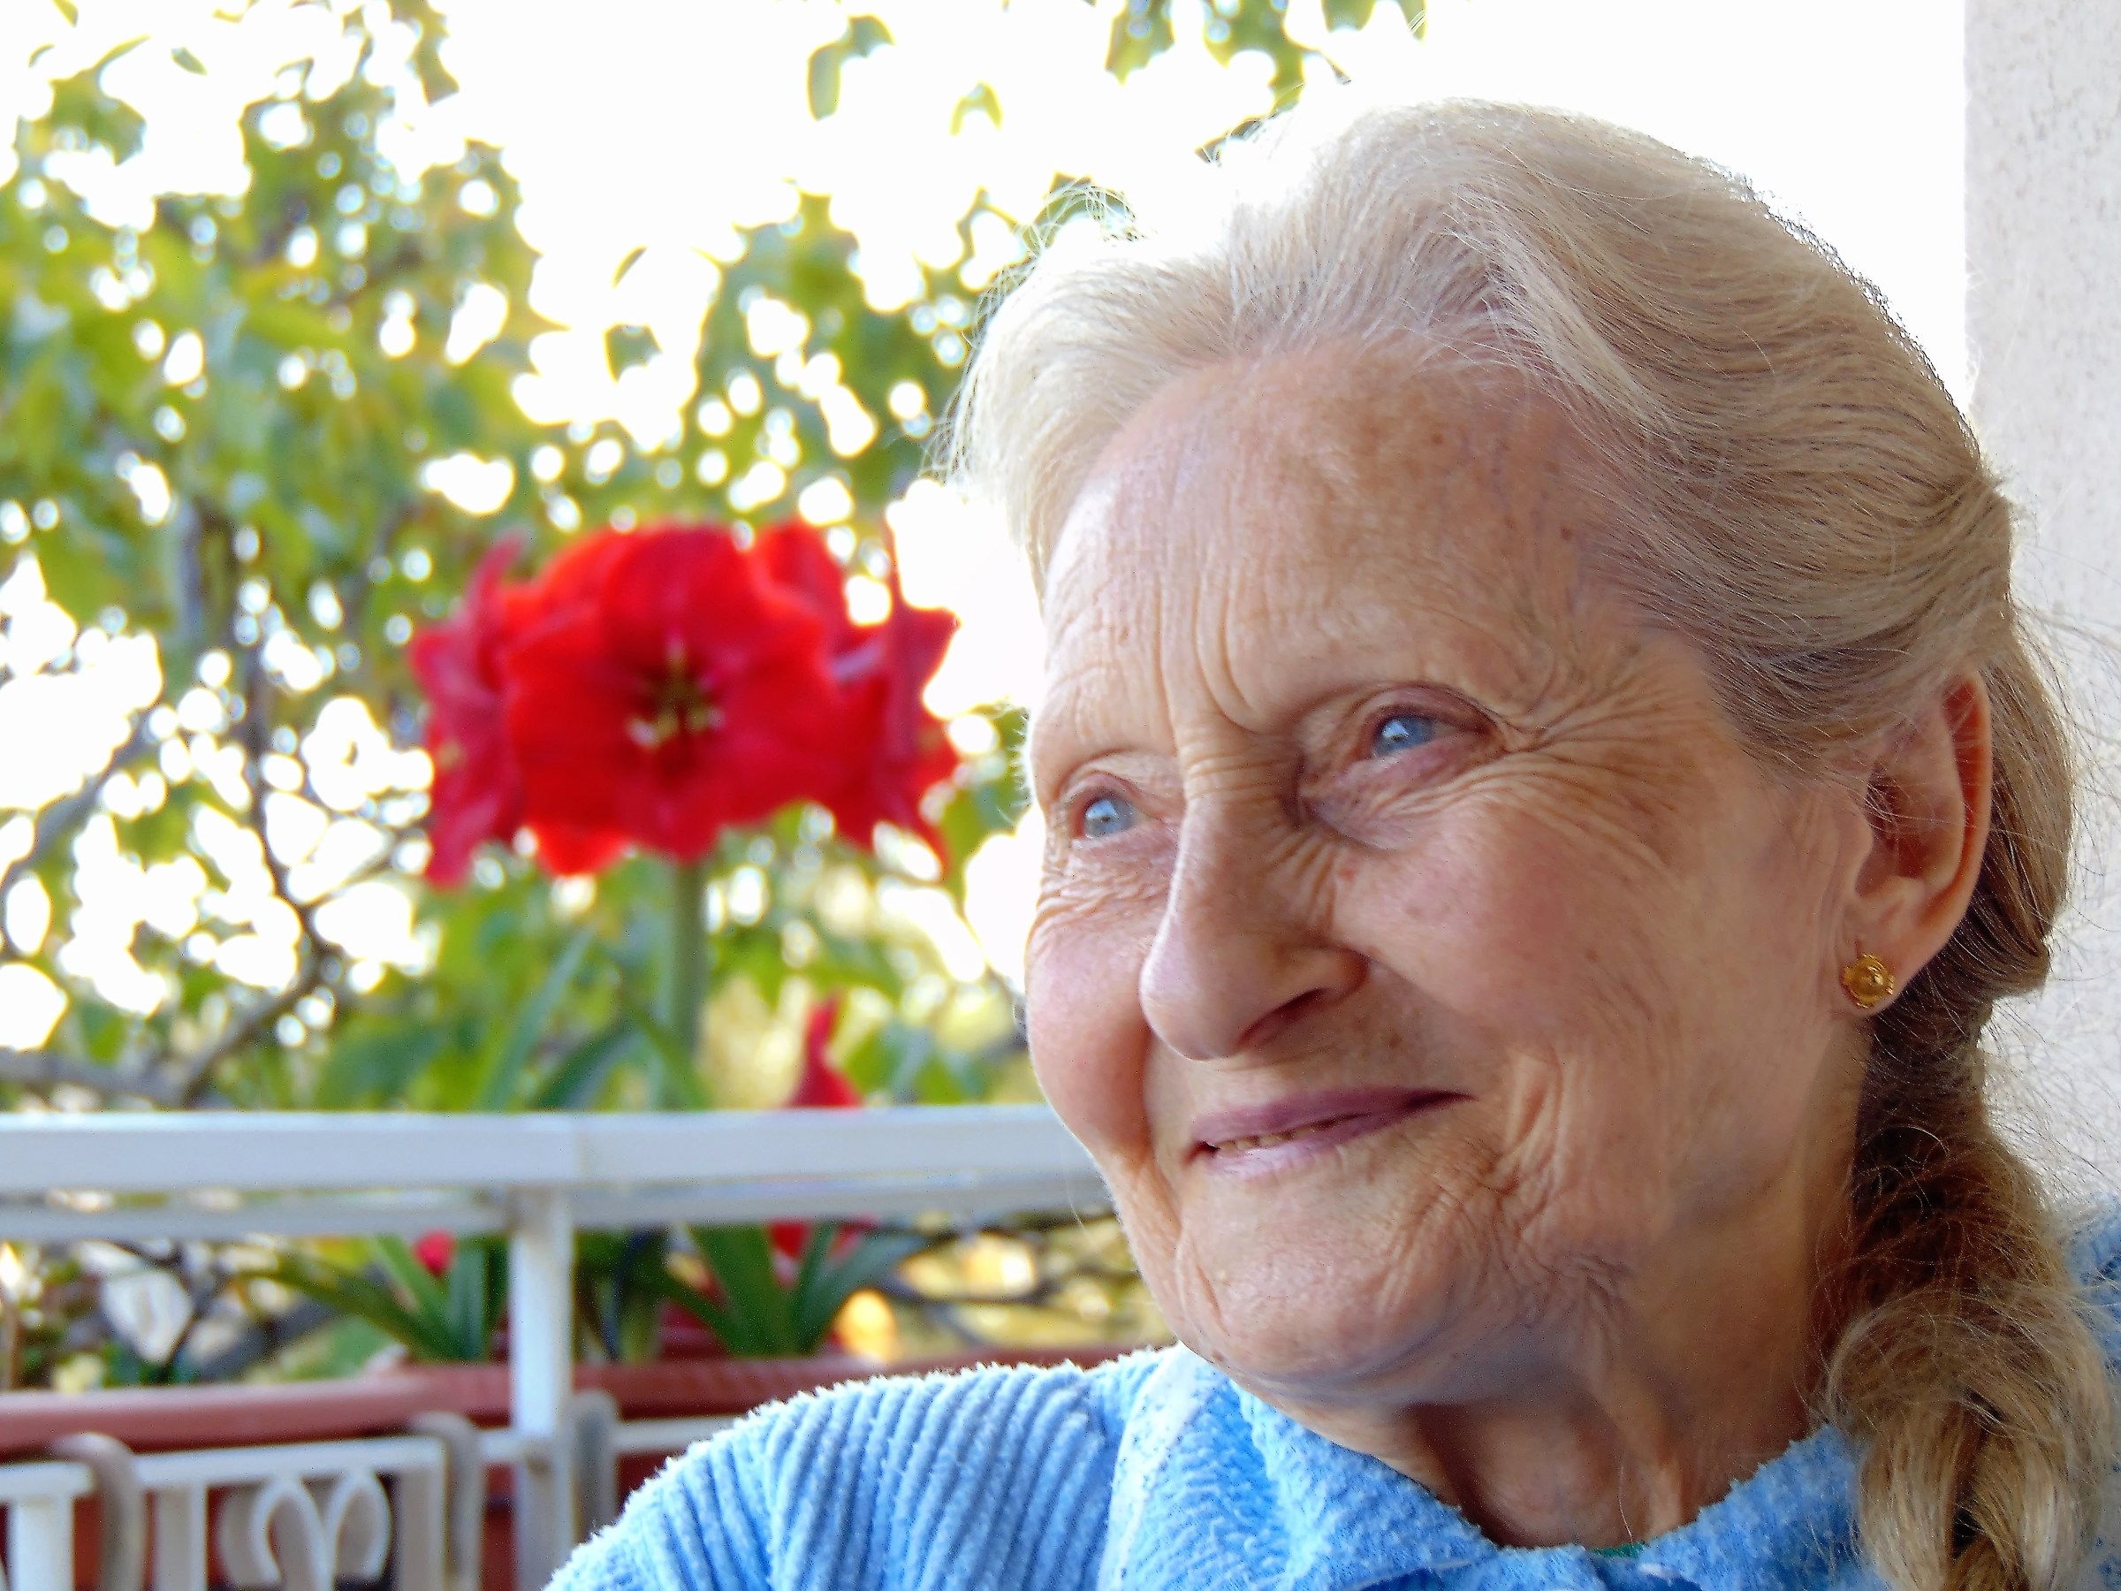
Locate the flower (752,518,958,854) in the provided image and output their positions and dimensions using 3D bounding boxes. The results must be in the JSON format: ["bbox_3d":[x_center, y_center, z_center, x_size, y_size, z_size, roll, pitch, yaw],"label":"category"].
[{"bbox_3d":[-0.102,-0.051,3.980,0.110,0.161,0.160,0,-2,-12],"label":"flower"}]

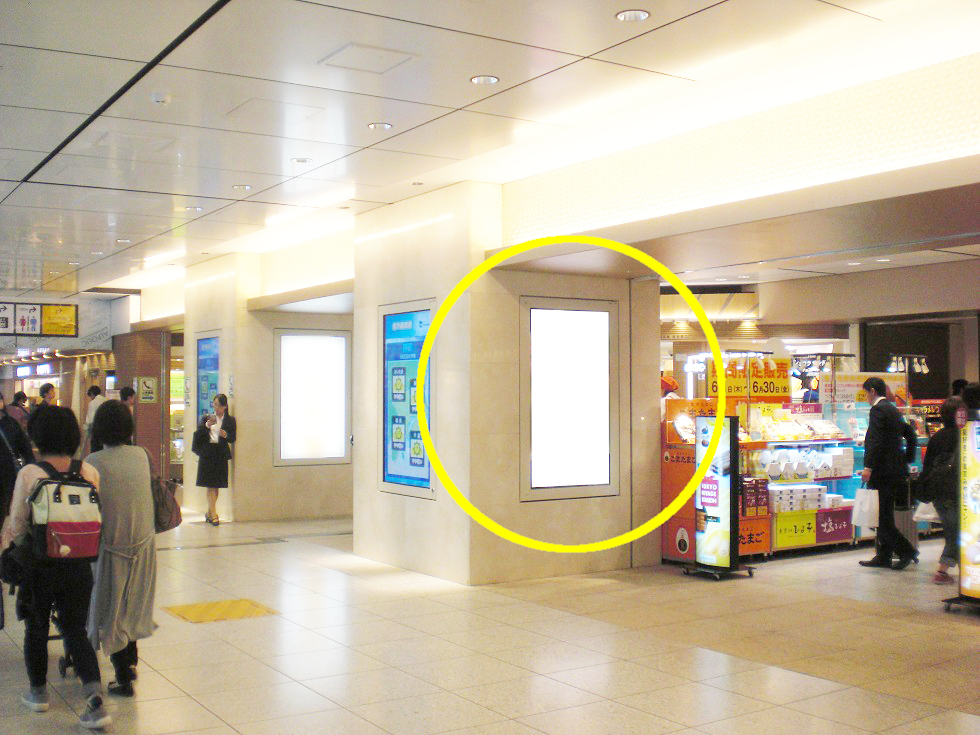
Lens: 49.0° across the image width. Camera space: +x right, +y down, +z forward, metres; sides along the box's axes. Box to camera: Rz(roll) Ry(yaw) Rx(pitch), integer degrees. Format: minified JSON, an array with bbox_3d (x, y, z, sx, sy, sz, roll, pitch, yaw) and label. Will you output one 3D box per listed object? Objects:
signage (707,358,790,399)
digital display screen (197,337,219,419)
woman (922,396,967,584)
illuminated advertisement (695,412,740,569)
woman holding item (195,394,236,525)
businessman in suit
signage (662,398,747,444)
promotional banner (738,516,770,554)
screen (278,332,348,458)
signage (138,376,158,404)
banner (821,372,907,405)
[{"bbox_3d":[2.823,0.127,11.656,1.317,0.460,0.040,1,-2,-35],"label":"signage"},{"bbox_3d":[-3.728,0.416,14.229,0.070,1.560,0.860,1,-2,-35],"label":"digital display screen"},{"bbox_3d":[3.858,1.020,9.040,0.480,1.540,0.460,0,-2,-18],"label":"woman"},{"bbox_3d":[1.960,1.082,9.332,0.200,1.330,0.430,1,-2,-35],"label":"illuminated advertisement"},{"bbox_3d":[-3.408,1.134,13.324,0.470,1.600,0.330,-1,-2,14],"label":"woman holding item"},{"bbox_3d":[3.647,0.950,9.876,0.520,1.730,0.520,-1,-2,21],"label":"businessman in suit"},{"bbox_3d":[2.024,0.512,10.200,0.720,0.440,0.050,-1,-2,20],"label":"signage"},{"bbox_3d":[2.403,1.605,10.251,0.799,0.341,0.040,1,-2,-35],"label":"promotional banner"},{"bbox_3d":[-2.289,0.393,14.031,0.922,1.610,0.070,1,-2,-35],"label":"screen"},{"bbox_3d":[-5.610,0.378,17.683,0.290,0.427,0.020,1,-2,-35],"label":"signage"},{"bbox_3d":[4.463,0.250,12.781,1.668,0.380,0.040,1,-2,-35],"label":"banner"}]

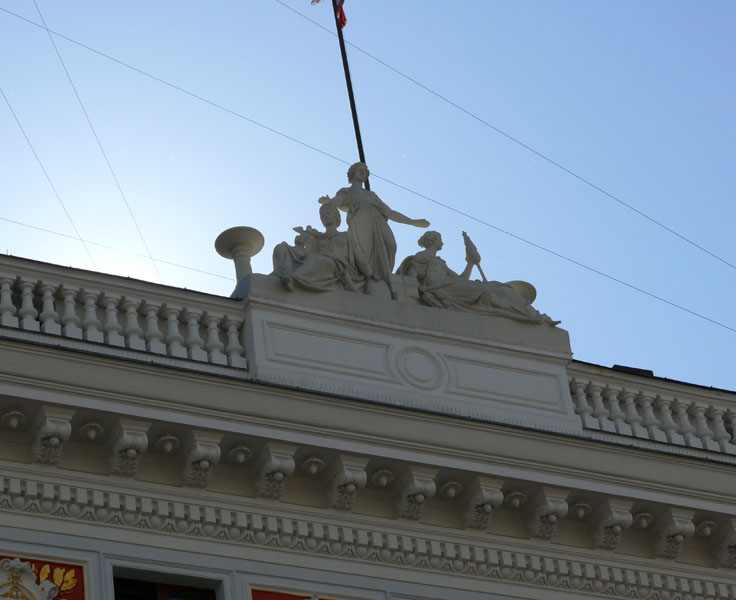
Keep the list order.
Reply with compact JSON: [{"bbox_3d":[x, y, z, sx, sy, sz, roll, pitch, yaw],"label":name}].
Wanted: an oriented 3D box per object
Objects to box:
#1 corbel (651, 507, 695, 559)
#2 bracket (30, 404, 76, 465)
[{"bbox_3d":[4.002,3.063,30.194,0.388,0.390,0.571,11,-42,-24],"label":"corbel"},{"bbox_3d":[-3.656,1.577,26.695,0.388,0.390,0.571,11,-42,-24],"label":"bracket"}]

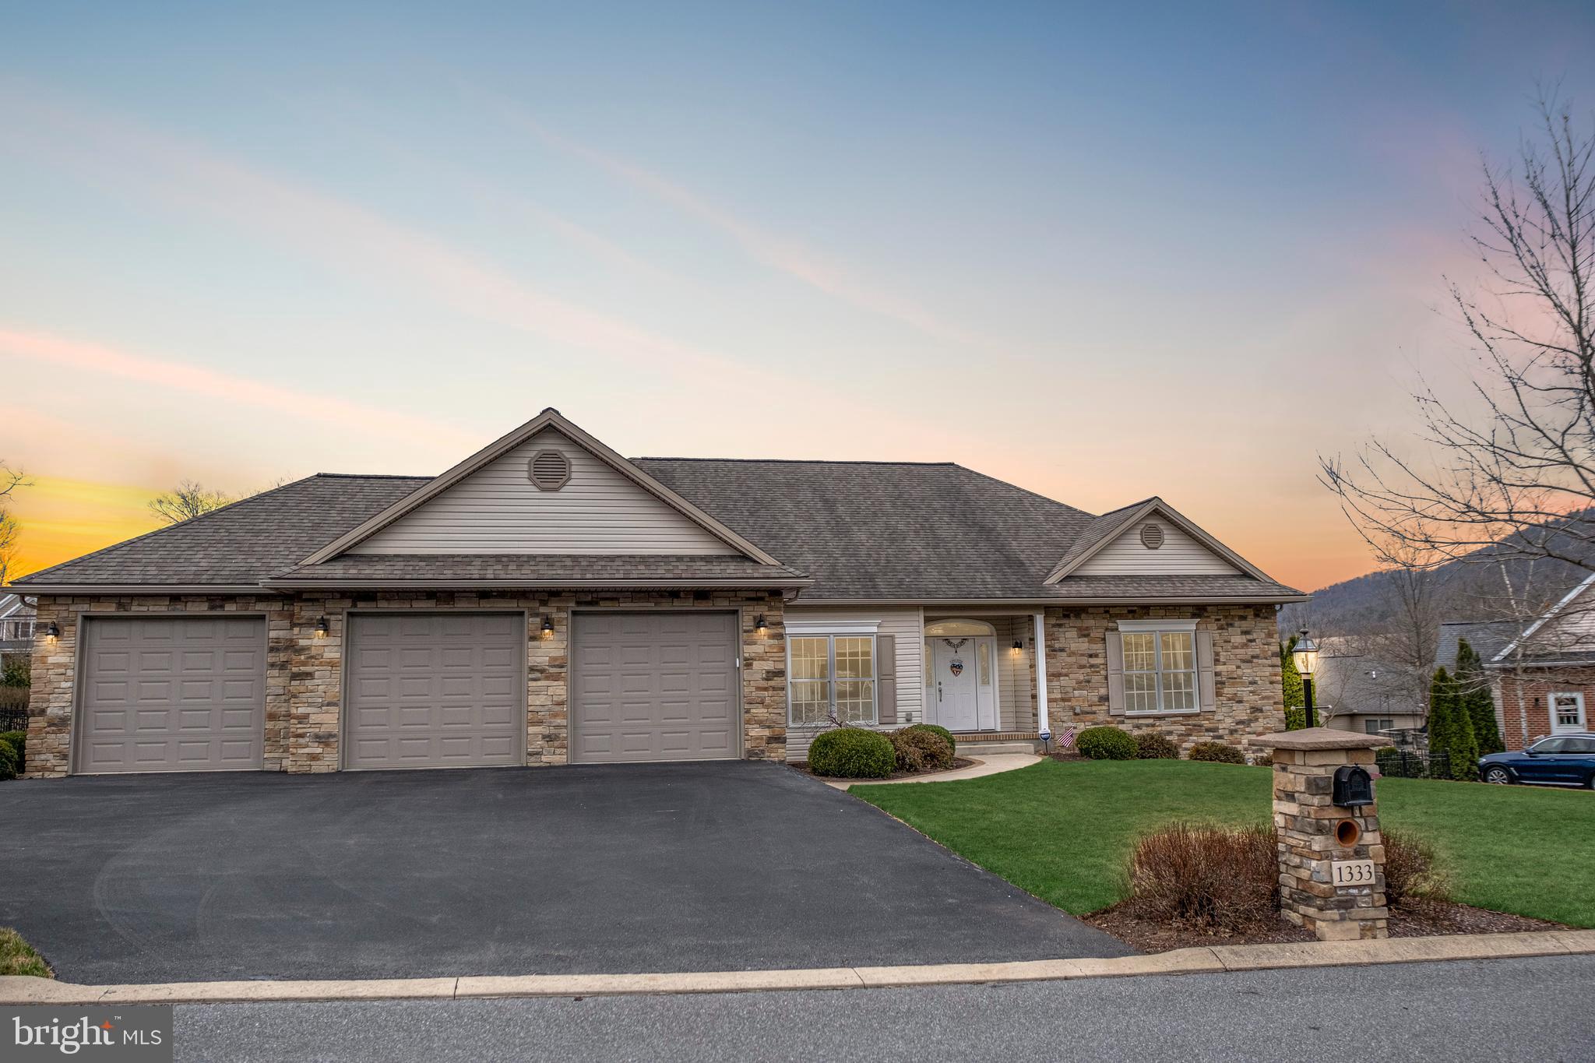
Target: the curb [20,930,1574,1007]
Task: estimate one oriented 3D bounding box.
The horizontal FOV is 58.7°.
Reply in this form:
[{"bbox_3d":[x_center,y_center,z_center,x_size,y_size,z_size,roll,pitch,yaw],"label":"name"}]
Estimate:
[{"bbox_3d":[0.150,2.930,9.600,11.100,0.200,0.600,-1,-7,-4],"label":"curb"}]

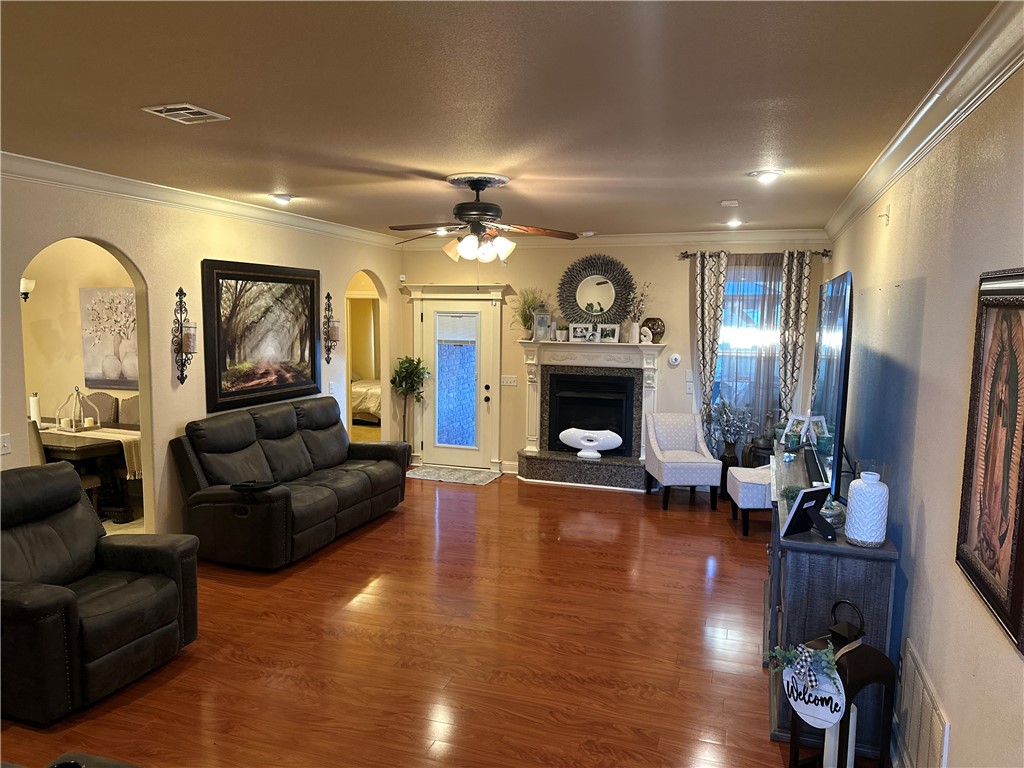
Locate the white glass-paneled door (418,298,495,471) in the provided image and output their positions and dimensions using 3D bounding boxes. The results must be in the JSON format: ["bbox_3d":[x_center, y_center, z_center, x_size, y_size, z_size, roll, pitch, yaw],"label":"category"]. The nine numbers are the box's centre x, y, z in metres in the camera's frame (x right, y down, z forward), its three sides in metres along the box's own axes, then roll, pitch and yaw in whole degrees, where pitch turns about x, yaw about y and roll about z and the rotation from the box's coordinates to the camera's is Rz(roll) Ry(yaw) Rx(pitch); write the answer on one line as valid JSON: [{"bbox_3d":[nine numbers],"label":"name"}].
[{"bbox_3d":[-0.659,0.000,8.609,0.940,2.050,0.070,3,6,19],"label":"white glass-paneled door"}]

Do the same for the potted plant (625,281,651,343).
[{"bbox_3d":[1.334,-0.766,7.579,0.280,0.670,0.240,3,6,19],"label":"potted plant"}]

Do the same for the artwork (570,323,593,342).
[{"bbox_3d":[0.765,-0.565,7.915,0.255,0.200,0.040,3,6,19],"label":"artwork"}]

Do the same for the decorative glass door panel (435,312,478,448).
[{"bbox_3d":[-0.658,-0.039,8.594,0.600,1.650,0.050,3,6,19],"label":"decorative glass door panel"}]

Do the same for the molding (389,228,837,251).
[{"bbox_3d":[0.927,-1.581,7.864,4.834,0.136,0.111,3,6,19],"label":"molding"}]

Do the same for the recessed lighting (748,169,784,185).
[{"bbox_3d":[1.510,-1.226,4.216,0.200,0.060,0.200,3,6,19],"label":"recessed lighting"}]

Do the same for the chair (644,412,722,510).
[{"bbox_3d":[1.740,0.767,7.237,0.584,0.871,0.725,0,6,-2],"label":"chair"}]

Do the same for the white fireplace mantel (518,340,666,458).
[{"bbox_3d":[0.880,0.180,7.967,1.650,1.270,0.230,3,6,19],"label":"white fireplace mantel"}]

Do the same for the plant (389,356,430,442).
[{"bbox_3d":[-1.240,0.359,8.508,0.503,1.359,0.493,3,6,19],"label":"plant"}]

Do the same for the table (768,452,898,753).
[{"bbox_3d":[1.786,1.037,4.269,0.488,0.931,2.558,3,6,19],"label":"table"}]

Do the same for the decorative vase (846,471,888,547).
[{"bbox_3d":[1.532,0.536,3.054,0.160,0.300,0.160,3,6,19],"label":"decorative vase"}]

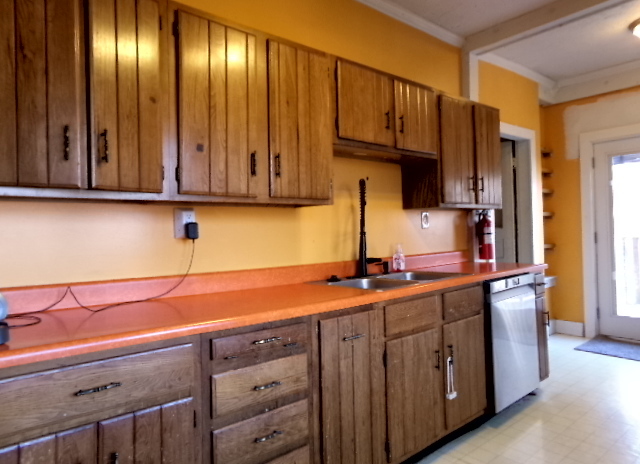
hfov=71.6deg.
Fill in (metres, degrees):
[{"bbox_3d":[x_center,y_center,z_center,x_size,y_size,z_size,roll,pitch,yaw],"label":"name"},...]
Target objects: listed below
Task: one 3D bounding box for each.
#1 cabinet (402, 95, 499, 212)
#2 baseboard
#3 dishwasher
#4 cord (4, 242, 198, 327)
[{"bbox_3d":[0.974,-0.540,3.212,0.815,0.760,0.310,-1,0,-41],"label":"cabinet"},{"bbox_3d":[2.699,1.050,4.820,0.020,0.150,0.310,-1,0,-41],"label":"baseboard"},{"bbox_3d":[1.015,0.681,2.974,0.605,0.785,0.620,-1,0,-41],"label":"dishwasher"},{"bbox_3d":[-0.772,0.165,1.722,0.760,0.256,0.240,-1,0,-41],"label":"cord"}]

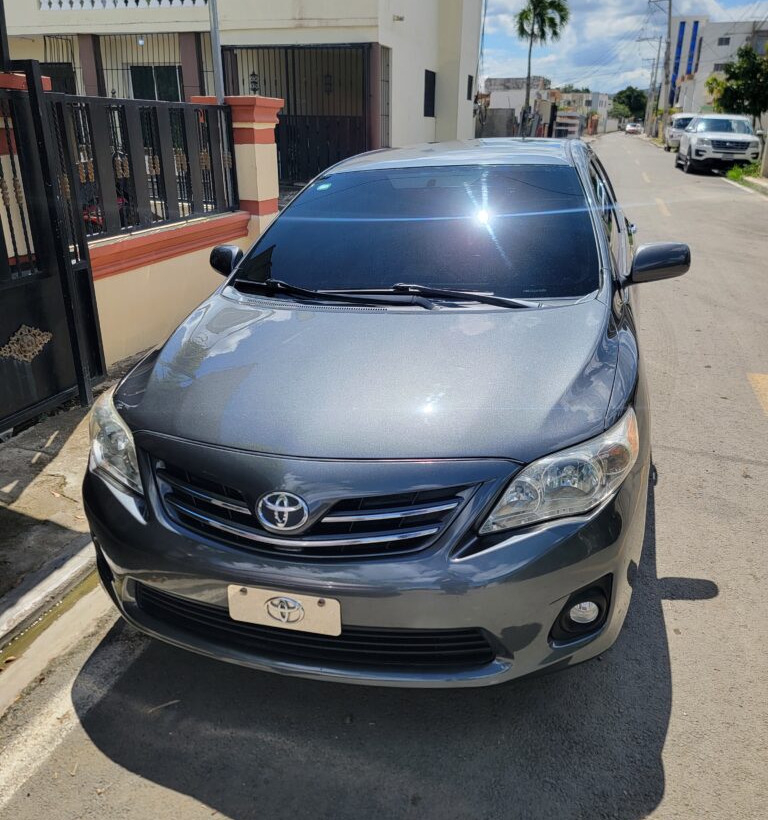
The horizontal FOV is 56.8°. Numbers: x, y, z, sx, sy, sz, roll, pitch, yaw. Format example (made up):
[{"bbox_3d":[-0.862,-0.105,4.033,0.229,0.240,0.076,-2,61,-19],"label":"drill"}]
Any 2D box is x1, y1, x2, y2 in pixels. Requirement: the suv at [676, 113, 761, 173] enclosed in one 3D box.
[{"bbox_3d":[11.066,-8.809,23.455,2.050,1.780,5.040,8,23,15],"label":"suv"}]

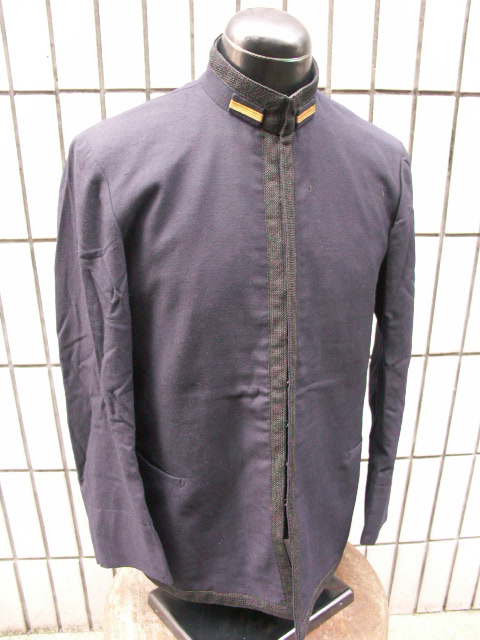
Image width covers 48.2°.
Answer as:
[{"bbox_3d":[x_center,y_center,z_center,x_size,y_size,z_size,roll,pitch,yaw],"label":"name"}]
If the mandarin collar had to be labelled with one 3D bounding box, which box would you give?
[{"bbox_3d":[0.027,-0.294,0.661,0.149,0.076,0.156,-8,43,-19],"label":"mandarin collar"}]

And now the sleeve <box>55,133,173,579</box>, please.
[{"bbox_3d":[-0.178,0.060,0.712,0.125,0.590,0.180,-9,18,-20],"label":"sleeve"}]

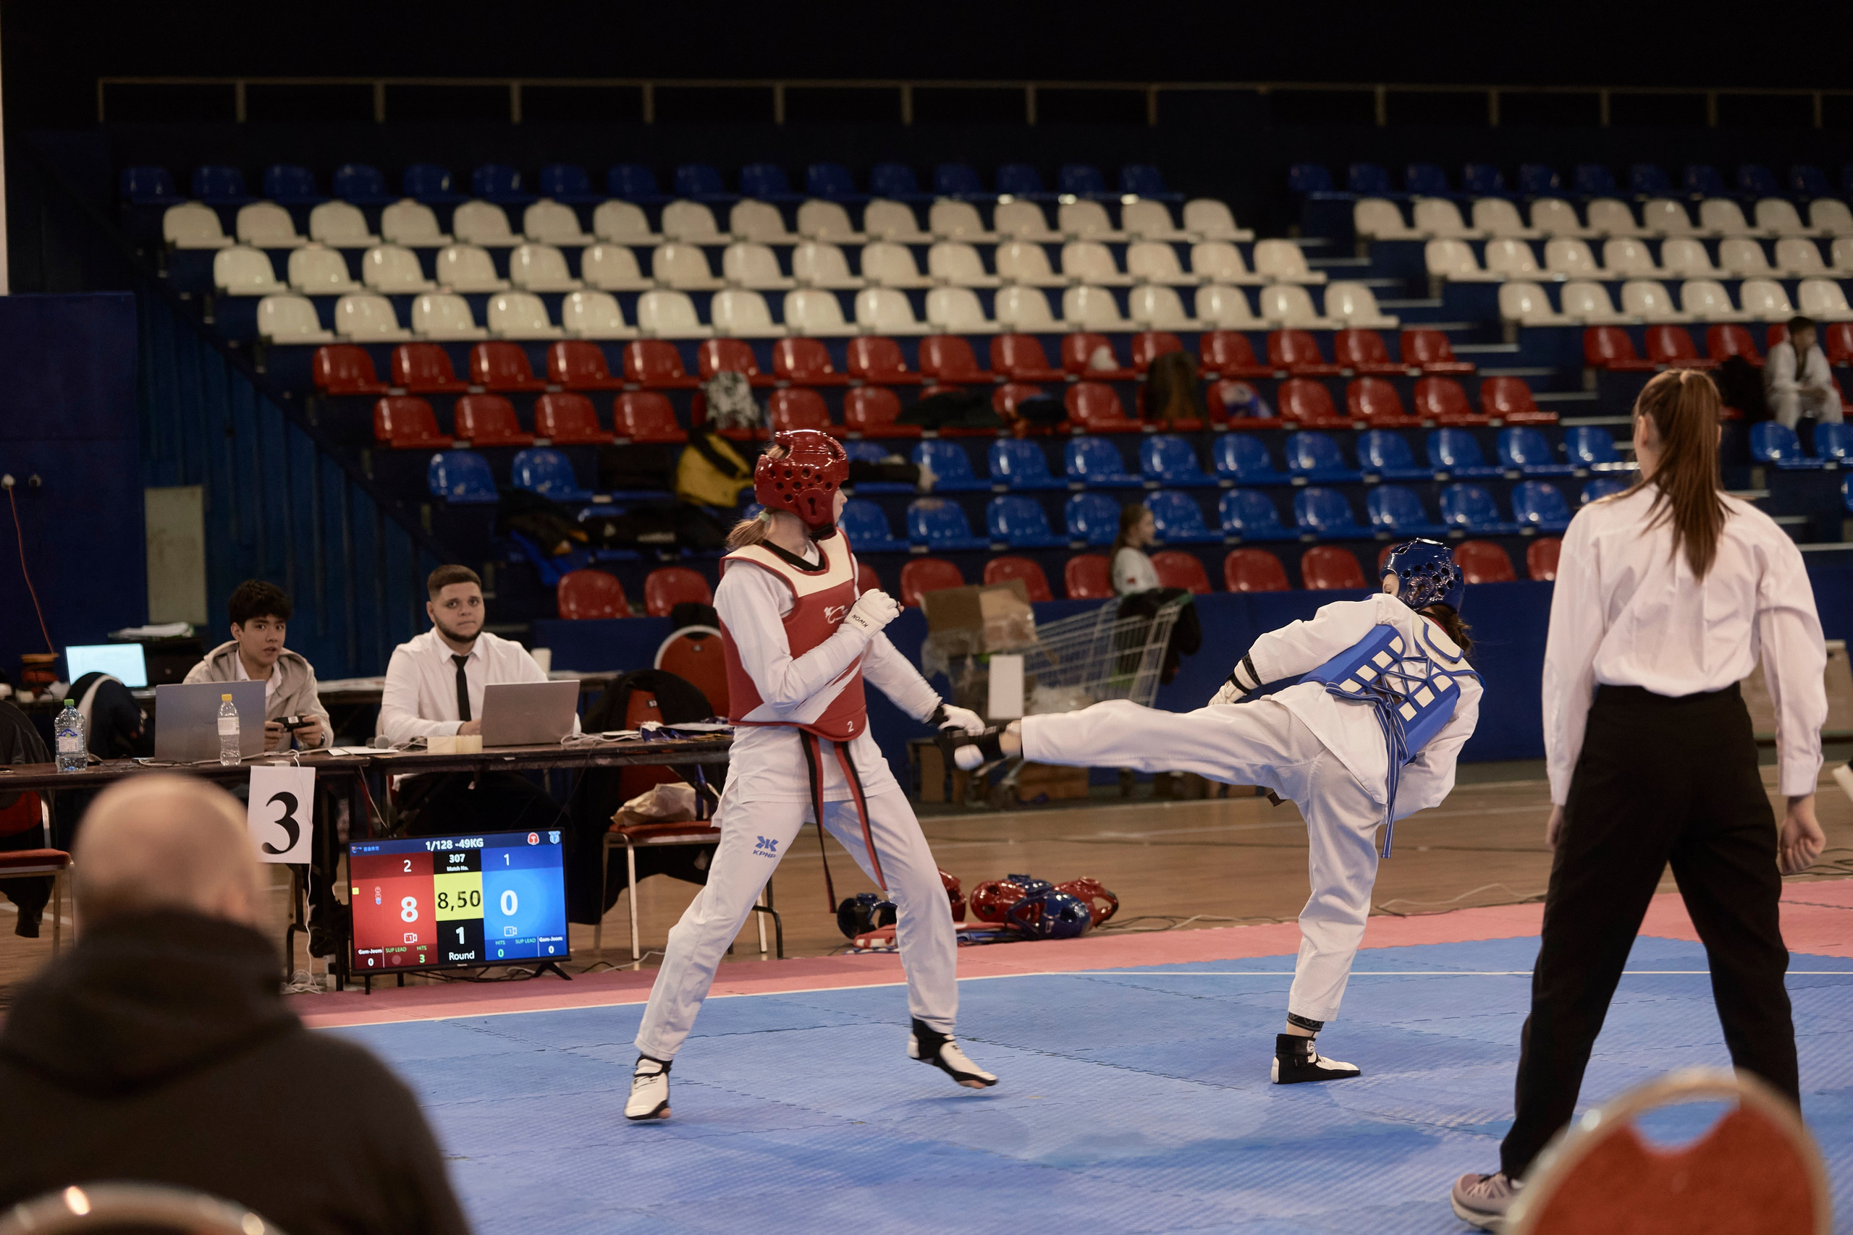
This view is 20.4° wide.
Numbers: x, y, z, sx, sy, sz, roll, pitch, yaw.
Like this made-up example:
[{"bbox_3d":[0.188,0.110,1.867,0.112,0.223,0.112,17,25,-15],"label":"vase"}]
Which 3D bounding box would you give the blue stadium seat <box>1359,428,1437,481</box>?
[{"bbox_3d":[2.735,-0.956,29.951,0.410,0.300,0.340,-2,1,-26],"label":"blue stadium seat"}]

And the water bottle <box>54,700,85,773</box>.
[{"bbox_3d":[-2.630,0.364,15.800,0.088,0.222,0.088,-2,2,-25],"label":"water bottle"}]

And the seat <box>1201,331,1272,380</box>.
[{"bbox_3d":[1.872,-1.590,31.176,0.370,0.290,0.345,-2,2,-25],"label":"seat"}]

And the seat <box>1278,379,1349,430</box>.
[{"bbox_3d":[2.268,-1.247,29.867,0.360,0.285,0.375,-2,2,-25],"label":"seat"}]

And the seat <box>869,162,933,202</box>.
[{"bbox_3d":[-0.151,-2.960,35.112,0.405,0.295,0.360,-2,2,-27],"label":"seat"}]

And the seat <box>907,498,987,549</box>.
[{"bbox_3d":[0.124,-0.479,26.840,0.360,0.285,0.375,-2,2,-25],"label":"seat"}]

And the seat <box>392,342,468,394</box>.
[{"bbox_3d":[-2.842,-1.425,29.490,0.405,0.295,0.360,-2,2,-27],"label":"seat"}]

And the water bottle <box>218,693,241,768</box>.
[{"bbox_3d":[-2.078,0.336,15.350,0.064,0.216,0.064,-2,2,-25],"label":"water bottle"}]

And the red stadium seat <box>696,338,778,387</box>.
[{"bbox_3d":[-1.103,-1.474,29.716,0.420,0.300,0.380,-2,2,-26],"label":"red stadium seat"}]

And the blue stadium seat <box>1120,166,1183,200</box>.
[{"bbox_3d":[1.597,-3.082,36.676,0.405,0.295,0.350,-2,2,-26],"label":"blue stadium seat"}]

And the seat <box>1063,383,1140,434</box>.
[{"bbox_3d":[1.012,-1.211,29.724,0.420,0.300,0.380,-2,2,-26],"label":"seat"}]

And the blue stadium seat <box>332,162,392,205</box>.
[{"bbox_3d":[-3.490,-2.691,32.131,0.360,0.285,0.375,-2,2,-25],"label":"blue stadium seat"}]

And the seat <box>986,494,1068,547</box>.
[{"bbox_3d":[0.561,-0.530,28.654,0.405,0.295,0.350,-2,2,-26],"label":"seat"}]

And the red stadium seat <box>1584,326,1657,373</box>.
[{"bbox_3d":[4.575,-1.790,33.885,0.395,0.295,0.360,-2,2,-25],"label":"red stadium seat"}]

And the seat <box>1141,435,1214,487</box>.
[{"bbox_3d":[1.411,-0.882,28.929,0.370,0.290,0.345,-2,2,-25],"label":"seat"}]

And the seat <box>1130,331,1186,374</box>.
[{"bbox_3d":[1.433,-1.558,30.471,0.360,0.285,0.375,-2,2,-25],"label":"seat"}]

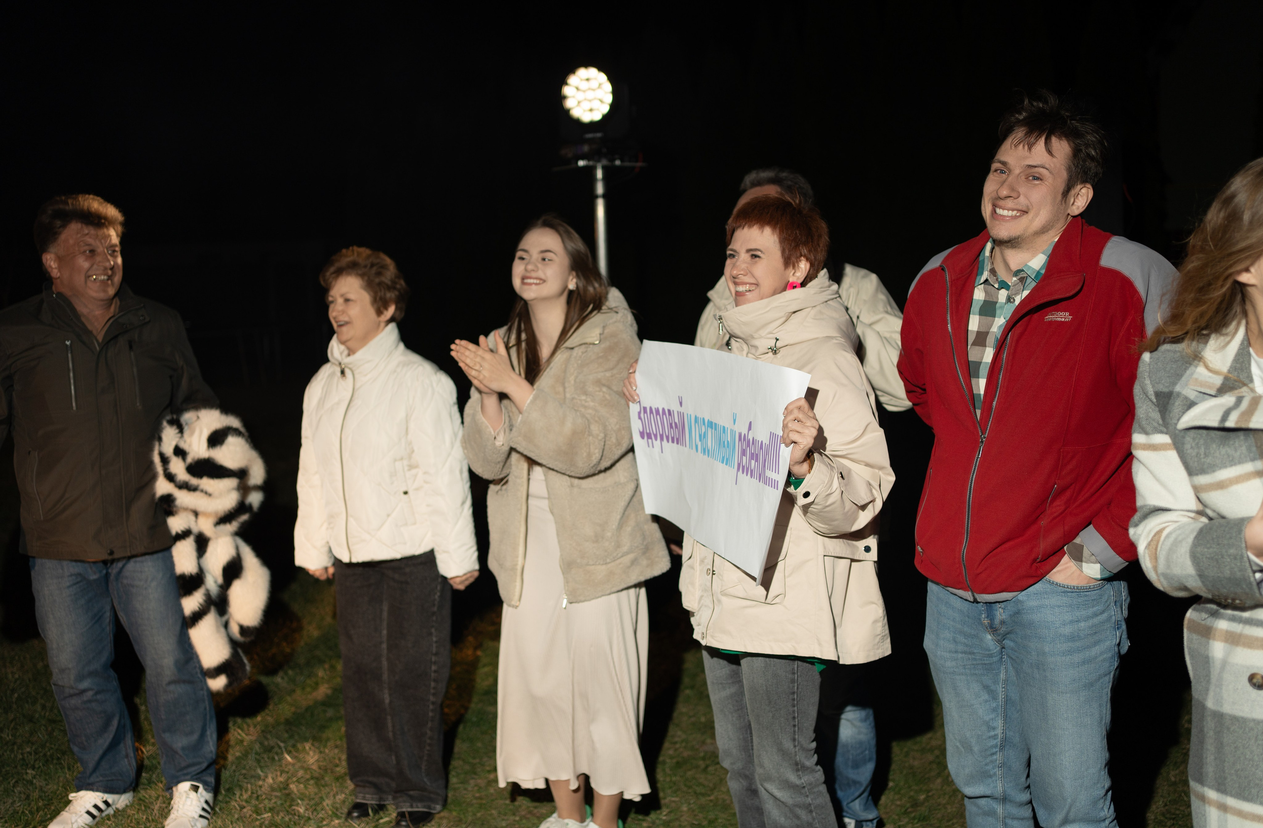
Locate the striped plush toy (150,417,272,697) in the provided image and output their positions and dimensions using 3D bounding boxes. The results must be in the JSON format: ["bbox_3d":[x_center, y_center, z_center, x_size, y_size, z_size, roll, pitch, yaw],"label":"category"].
[{"bbox_3d":[-1.170,0.379,3.430,0.330,0.770,0.280,-3,6,-9],"label":"striped plush toy"}]

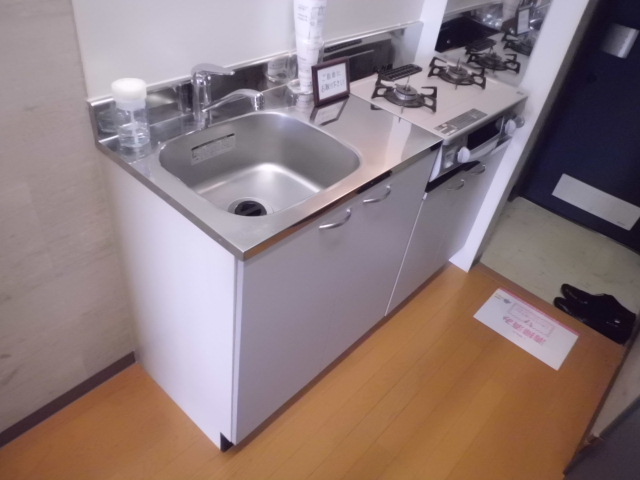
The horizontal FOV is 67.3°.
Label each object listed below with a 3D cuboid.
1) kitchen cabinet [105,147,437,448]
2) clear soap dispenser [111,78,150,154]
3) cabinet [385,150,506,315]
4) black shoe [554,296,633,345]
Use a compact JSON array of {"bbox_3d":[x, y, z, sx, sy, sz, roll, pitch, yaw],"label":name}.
[{"bbox_3d":[-0.136,0.078,1.463,0.485,0.811,0.711,34,46,26],"label":"kitchen cabinet"},{"bbox_3d":[-0.411,-0.274,1.058,0.072,0.127,0.072,34,46,26],"label":"clear soap dispenser"},{"bbox_3d":[0.289,-0.139,1.910,0.474,0.644,0.589,34,46,26],"label":"cabinet"},{"bbox_3d":[1.180,0.340,2.086,0.307,0.104,0.109,34,46,26],"label":"black shoe"}]

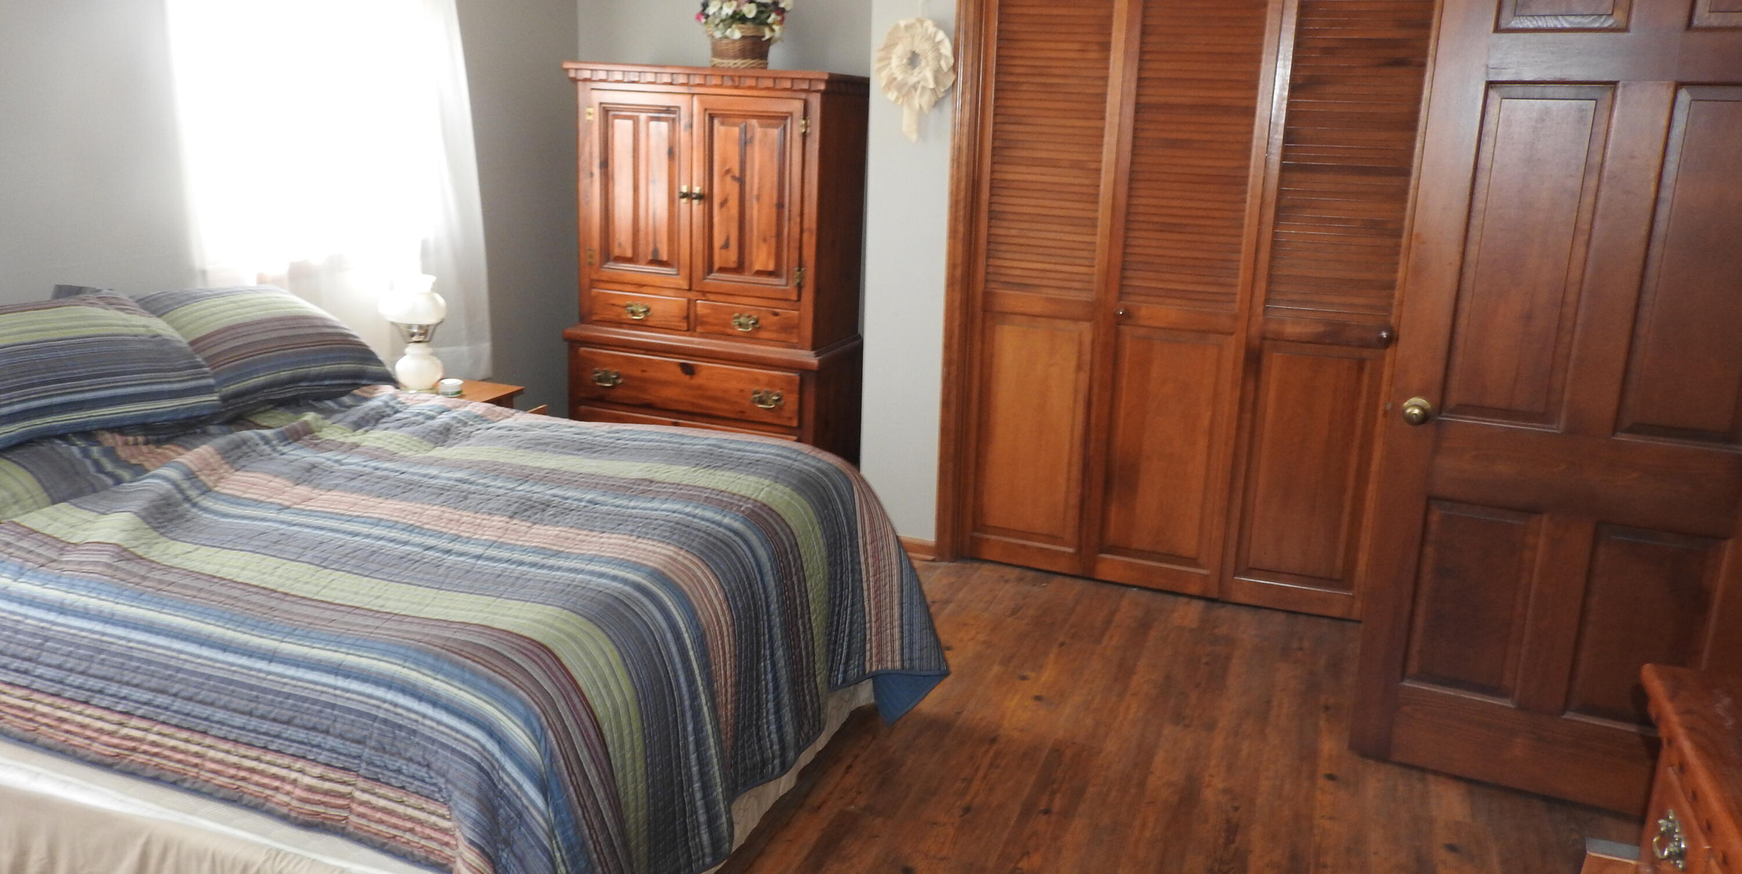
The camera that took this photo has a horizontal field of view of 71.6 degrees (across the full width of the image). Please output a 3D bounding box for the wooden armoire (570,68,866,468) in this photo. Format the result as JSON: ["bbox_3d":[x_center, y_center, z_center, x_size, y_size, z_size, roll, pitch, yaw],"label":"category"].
[{"bbox_3d":[-0.616,-0.577,4.789,1.100,1.670,0.470,7,16,20],"label":"wooden armoire"}]

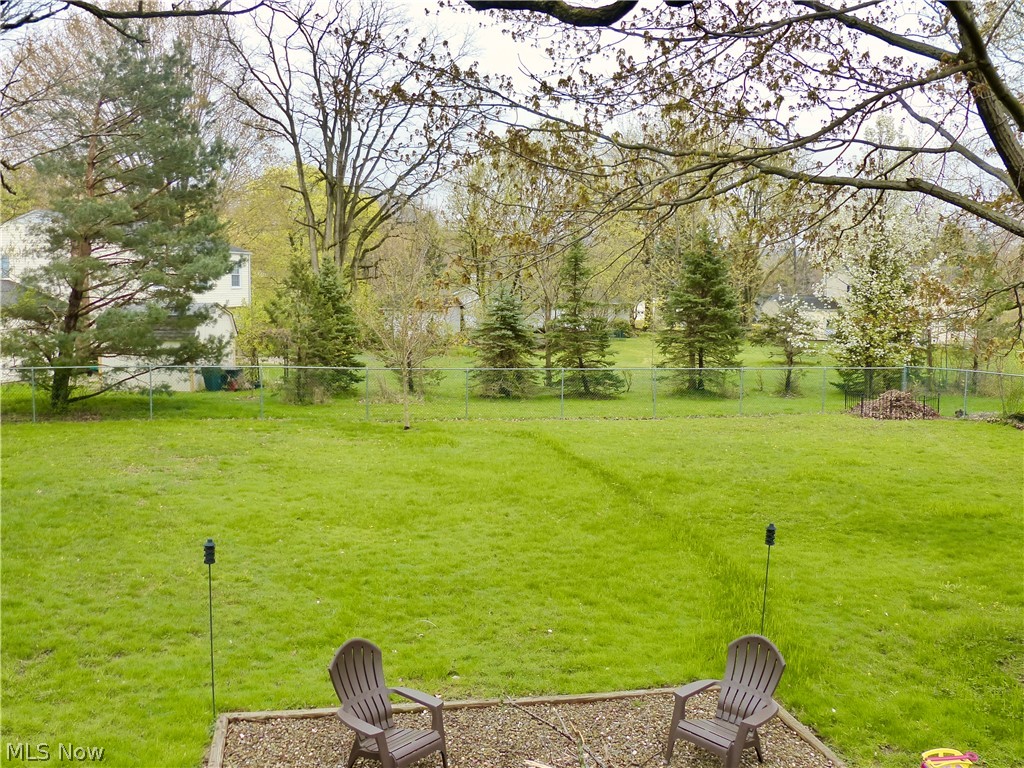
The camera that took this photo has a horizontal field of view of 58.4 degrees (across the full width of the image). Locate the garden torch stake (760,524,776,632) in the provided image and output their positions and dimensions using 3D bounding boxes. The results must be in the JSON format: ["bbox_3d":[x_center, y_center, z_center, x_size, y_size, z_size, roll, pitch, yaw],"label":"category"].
[{"bbox_3d":[2.474,2.132,8.949,0.100,1.568,0.100,4,6,0],"label":"garden torch stake"}]

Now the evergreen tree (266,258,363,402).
[{"bbox_3d":[-6.471,-1.746,29.969,3.068,4.606,3.068,1,6,0],"label":"evergreen tree"}]

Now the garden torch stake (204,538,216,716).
[{"bbox_3d":[-2.610,2.134,7.999,0.100,1.602,0.100,1,6,0],"label":"garden torch stake"}]

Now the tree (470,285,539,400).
[{"bbox_3d":[-0.201,-1.534,32.397,2.276,3.871,2.276,1,6,0],"label":"tree"}]

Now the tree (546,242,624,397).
[{"bbox_3d":[2.711,-2.326,33.016,2.747,5.409,2.747,1,6,0],"label":"tree"}]

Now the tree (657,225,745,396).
[{"bbox_3d":[7.188,-2.743,34.233,3.143,6.123,3.143,1,6,0],"label":"tree"}]

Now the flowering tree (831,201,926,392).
[{"bbox_3d":[13.806,-3.018,33.953,3.557,6.934,3.557,1,6,0],"label":"flowering tree"}]

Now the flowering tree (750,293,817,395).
[{"bbox_3d":[10.238,-1.504,34.285,2.407,3.743,2.407,1,6,0],"label":"flowering tree"}]

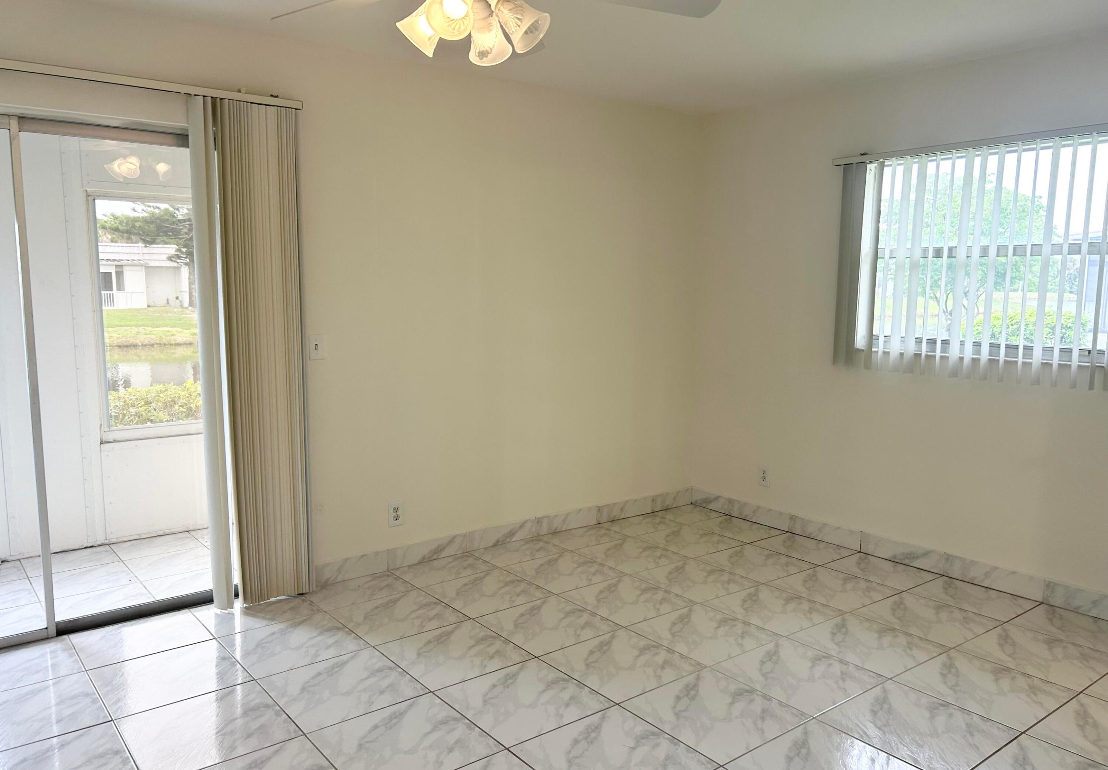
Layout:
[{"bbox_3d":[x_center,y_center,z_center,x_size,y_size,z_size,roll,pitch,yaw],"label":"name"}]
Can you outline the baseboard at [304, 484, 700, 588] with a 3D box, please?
[{"bbox_3d":[-0.112,0.801,4.634,2.564,0.111,0.016,-4,8,-38],"label":"baseboard"}]

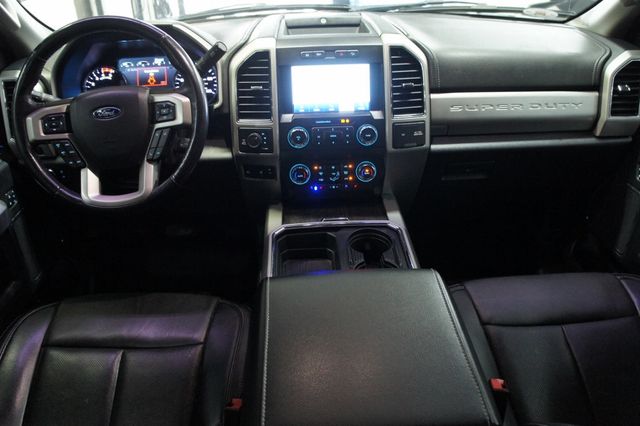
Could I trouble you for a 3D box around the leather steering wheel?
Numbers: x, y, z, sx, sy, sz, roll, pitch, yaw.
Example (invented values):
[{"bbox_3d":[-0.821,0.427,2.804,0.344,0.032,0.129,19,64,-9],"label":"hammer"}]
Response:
[{"bbox_3d":[-0.421,-0.204,0.989,0.390,0.390,0.110,-1,0,-2],"label":"leather steering wheel"}]

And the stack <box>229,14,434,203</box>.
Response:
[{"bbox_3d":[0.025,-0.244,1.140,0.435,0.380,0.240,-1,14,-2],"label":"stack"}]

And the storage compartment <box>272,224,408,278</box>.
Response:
[{"bbox_3d":[0.041,0.097,0.960,0.275,0.090,0.200,-1,25,-2],"label":"storage compartment"}]

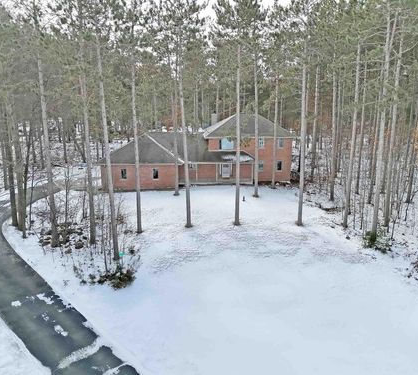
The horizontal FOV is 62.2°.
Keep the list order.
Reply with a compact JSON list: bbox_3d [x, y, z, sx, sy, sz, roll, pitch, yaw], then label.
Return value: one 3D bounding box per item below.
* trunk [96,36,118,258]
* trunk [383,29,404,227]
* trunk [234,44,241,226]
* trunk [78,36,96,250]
[{"bbox_3d":[-5.953,-1.960,20.534,0.450,12.980,0.450,-2,10,0],"label":"trunk"},{"bbox_3d":[13.254,-3.944,24.789,0.370,13.950,0.370,0,10,0],"label":"trunk"},{"bbox_3d":[2.170,-3.566,25.624,0.450,13.270,0.450,0,10,0],"label":"trunk"},{"bbox_3d":[-7.688,-2.681,21.860,0.360,13.125,0.360,0,10,0],"label":"trunk"}]

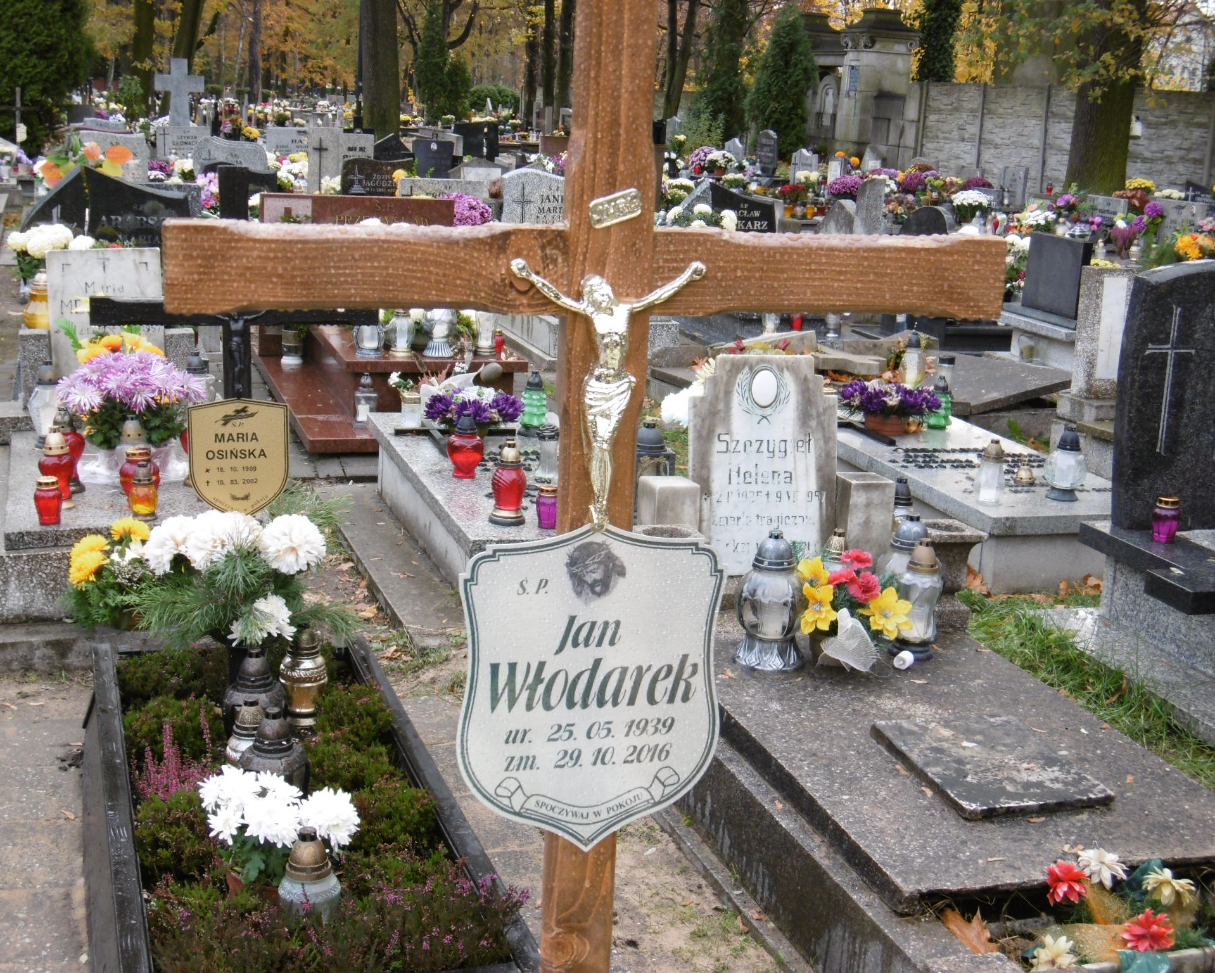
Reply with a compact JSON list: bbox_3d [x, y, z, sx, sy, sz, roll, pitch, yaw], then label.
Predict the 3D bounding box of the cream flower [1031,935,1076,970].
[{"bbox_3d":[0.698,0.730,2.990,0.066,0.050,0.055,5,13,14],"label":"cream flower"}]

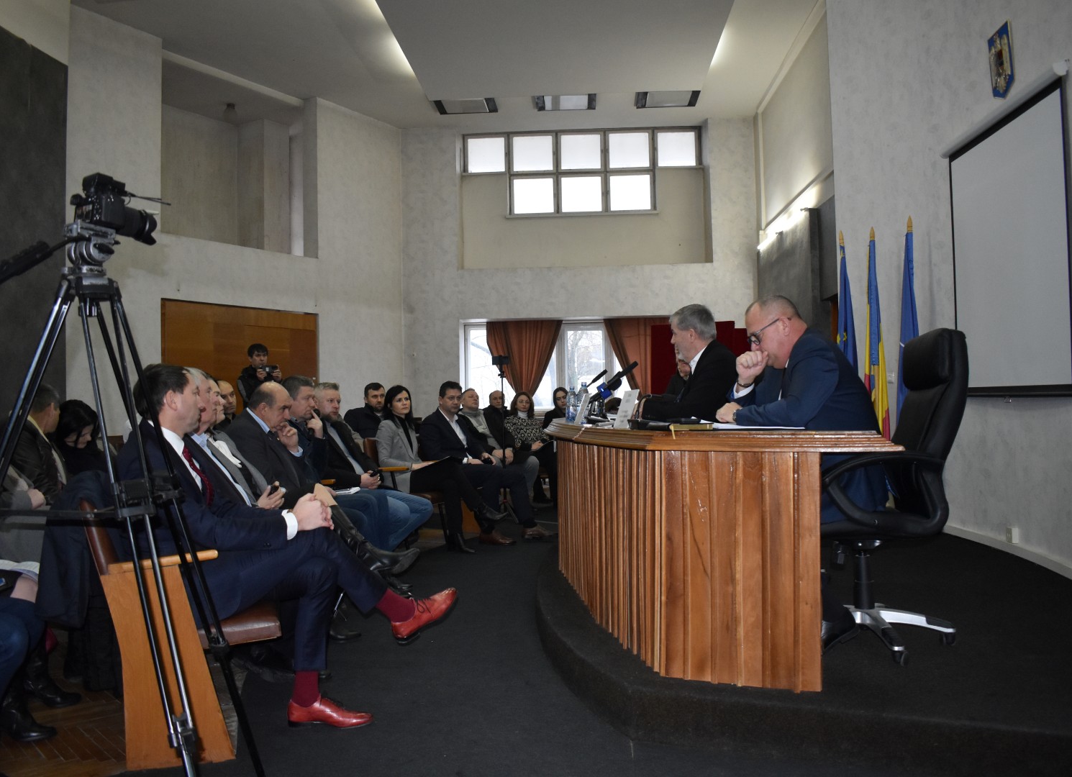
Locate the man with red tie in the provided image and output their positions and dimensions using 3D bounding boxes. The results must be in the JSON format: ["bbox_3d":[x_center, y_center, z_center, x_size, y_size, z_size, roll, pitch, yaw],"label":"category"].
[{"bbox_3d":[-0.877,0.548,3.100,1.140,1.290,0.600,-1,-1,-2],"label":"man with red tie"}]

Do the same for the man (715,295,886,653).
[{"bbox_3d":[1.030,0.325,3.380,0.720,1.340,0.580,-1,-1,-5],"label":"man"}]

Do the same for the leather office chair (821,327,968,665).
[{"bbox_3d":[1.190,0.366,3.260,0.700,1.165,0.630,-1,-1,5],"label":"leather office chair"}]

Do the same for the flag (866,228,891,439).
[{"bbox_3d":[2.399,-0.082,6.150,0.260,2.080,0.300,-1,-1,-19],"label":"flag"}]

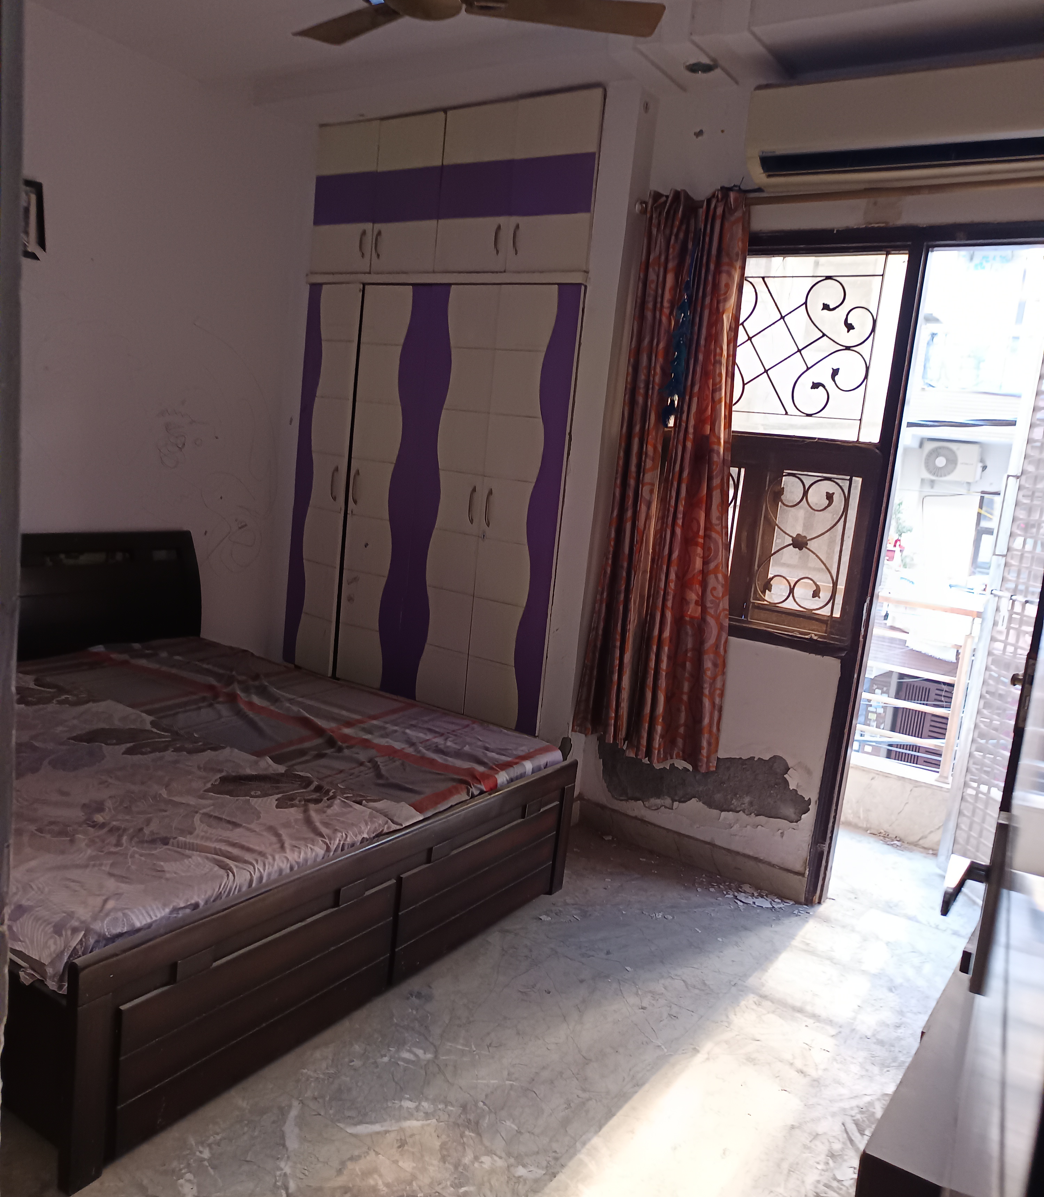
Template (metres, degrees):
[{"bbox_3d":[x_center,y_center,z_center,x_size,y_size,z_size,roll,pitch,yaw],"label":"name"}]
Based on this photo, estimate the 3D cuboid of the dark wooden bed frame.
[{"bbox_3d":[-1.160,0.435,3.139,2.027,1.008,1.860,12,11,33],"label":"dark wooden bed frame"}]

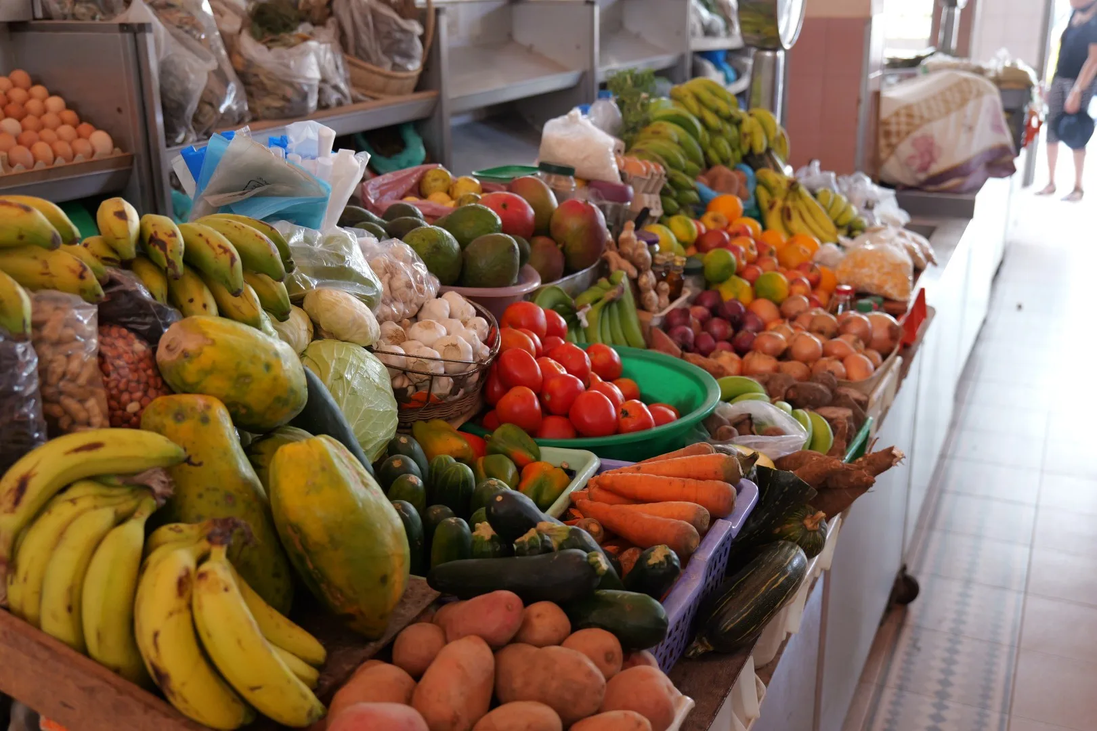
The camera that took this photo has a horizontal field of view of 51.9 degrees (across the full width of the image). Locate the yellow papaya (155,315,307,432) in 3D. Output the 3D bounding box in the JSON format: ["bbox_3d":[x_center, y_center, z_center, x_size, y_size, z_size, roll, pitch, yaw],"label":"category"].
[{"bbox_3d":[-0.423,0.011,1.500,0.220,0.135,0.135,25,11,-19],"label":"yellow papaya"}]

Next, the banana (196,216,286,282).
[{"bbox_3d":[-0.374,-0.142,1.360,0.165,0.060,0.040,25,27,28],"label":"banana"}]

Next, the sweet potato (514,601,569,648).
[{"bbox_3d":[-0.006,0.274,1.180,0.062,0.056,0.072,3,19,12],"label":"sweet potato"}]

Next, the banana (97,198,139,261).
[{"bbox_3d":[-0.524,-0.167,1.370,0.045,0.050,0.140,-10,38,-25],"label":"banana"}]

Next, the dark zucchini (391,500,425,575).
[{"bbox_3d":[-0.170,0.218,1.360,0.050,0.140,0.050,-6,7,2],"label":"dark zucchini"}]

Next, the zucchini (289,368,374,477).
[{"bbox_3d":[-0.290,0.072,1.430,0.062,0.210,0.062,-37,-1,31],"label":"zucchini"}]

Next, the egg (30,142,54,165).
[{"bbox_3d":[-0.971,-0.403,2.160,0.044,0.056,0.044,8,21,24],"label":"egg"}]

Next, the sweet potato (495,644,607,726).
[{"bbox_3d":[0.001,0.324,1.140,0.118,0.076,0.083,7,20,20],"label":"sweet potato"}]

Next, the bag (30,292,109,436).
[{"bbox_3d":[-0.542,0.004,1.280,0.090,0.185,0.070,-13,22,-32],"label":"bag"}]

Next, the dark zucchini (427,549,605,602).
[{"bbox_3d":[-0.035,0.228,1.225,0.192,0.050,0.050,-2,17,-8],"label":"dark zucchini"}]

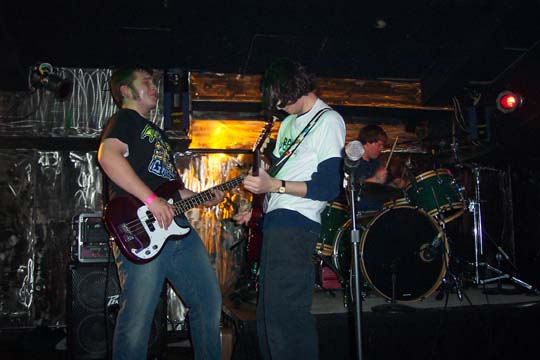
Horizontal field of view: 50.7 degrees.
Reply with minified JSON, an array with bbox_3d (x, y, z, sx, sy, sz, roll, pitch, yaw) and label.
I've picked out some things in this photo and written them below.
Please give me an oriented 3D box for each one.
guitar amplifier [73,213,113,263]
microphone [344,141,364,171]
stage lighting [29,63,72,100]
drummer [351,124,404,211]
[{"bbox_3d":[-1.040,0.372,3.880,0.530,0.317,0.420,1,-1,-18],"label":"guitar amplifier"},{"bbox_3d":[0.233,-0.058,1.620,0.052,0.052,0.162,1,-27,-1],"label":"microphone"},{"bbox_3d":[-1.530,-0.690,4.000,0.240,0.200,0.170,16,4,19],"label":"stage lighting"},{"bbox_3d":[0.745,0.170,4.120,0.650,1.150,0.550,-1,-1,41],"label":"drummer"}]

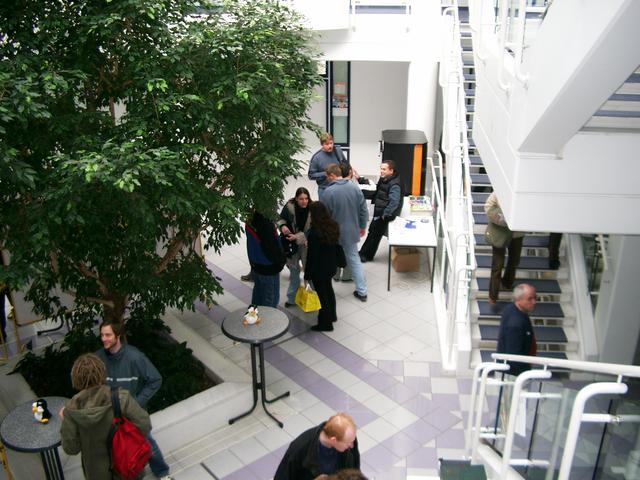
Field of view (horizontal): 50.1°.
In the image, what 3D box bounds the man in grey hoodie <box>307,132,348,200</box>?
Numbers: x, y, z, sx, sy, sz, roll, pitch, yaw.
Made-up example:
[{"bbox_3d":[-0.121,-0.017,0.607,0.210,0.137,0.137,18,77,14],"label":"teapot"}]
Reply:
[{"bbox_3d":[0.136,-0.851,11.172,0.600,1.830,0.400,-9,26,-20],"label":"man in grey hoodie"}]

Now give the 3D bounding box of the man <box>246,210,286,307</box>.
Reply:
[{"bbox_3d":[-0.637,0.367,8.378,0.520,1.760,0.360,7,24,16],"label":"man"}]

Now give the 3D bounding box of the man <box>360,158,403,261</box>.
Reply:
[{"bbox_3d":[0.936,-0.443,10.456,0.620,1.660,0.520,-8,25,-16],"label":"man"}]

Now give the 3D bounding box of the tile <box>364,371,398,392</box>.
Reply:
[{"bbox_3d":[0.702,1.621,7.862,0.302,0.010,0.302,-19,30,-35],"label":"tile"}]

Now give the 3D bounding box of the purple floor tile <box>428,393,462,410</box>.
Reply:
[{"bbox_3d":[1.368,1.754,7.385,0.300,0.010,0.300,2,24,4],"label":"purple floor tile"}]

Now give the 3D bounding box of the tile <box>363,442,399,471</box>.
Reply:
[{"bbox_3d":[0.583,2.103,6.589,0.300,0.010,0.300,-19,30,-36],"label":"tile"}]

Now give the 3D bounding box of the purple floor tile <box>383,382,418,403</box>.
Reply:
[{"bbox_3d":[0.880,1.693,7.531,0.300,0.010,0.300,-19,30,-36],"label":"purple floor tile"}]

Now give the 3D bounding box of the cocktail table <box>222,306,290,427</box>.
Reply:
[{"bbox_3d":[-0.628,1.342,7.179,0.710,1.090,0.710,-1,24,0],"label":"cocktail table"}]

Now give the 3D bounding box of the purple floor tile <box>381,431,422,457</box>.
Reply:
[{"bbox_3d":[0.812,2.058,6.863,0.302,0.010,0.302,-19,30,-35],"label":"purple floor tile"}]

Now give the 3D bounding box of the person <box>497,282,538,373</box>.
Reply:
[{"bbox_3d":[1.853,1.185,6.506,0.380,1.730,0.500,6,24,13],"label":"person"}]

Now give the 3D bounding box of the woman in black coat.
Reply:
[{"bbox_3d":[0.053,0.323,8.536,0.500,1.710,0.380,-17,28,-33],"label":"woman in black coat"}]

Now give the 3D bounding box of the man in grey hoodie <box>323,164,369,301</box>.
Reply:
[{"bbox_3d":[0.379,-0.097,9.572,0.580,1.770,0.580,-10,25,-19],"label":"man in grey hoodie"}]

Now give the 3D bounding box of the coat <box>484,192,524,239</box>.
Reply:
[{"bbox_3d":[2.135,-0.343,7.816,0.540,0.740,0.370,1,24,5],"label":"coat"}]

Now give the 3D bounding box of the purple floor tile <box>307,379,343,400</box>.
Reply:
[{"bbox_3d":[0.041,1.688,7.716,0.300,0.015,0.300,-19,30,-36],"label":"purple floor tile"}]

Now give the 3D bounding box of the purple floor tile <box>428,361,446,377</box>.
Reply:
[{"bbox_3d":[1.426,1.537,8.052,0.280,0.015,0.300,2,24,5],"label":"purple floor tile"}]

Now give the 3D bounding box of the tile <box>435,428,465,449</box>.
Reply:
[{"bbox_3d":[1.322,2.022,6.957,0.300,0.015,0.300,2,24,5],"label":"tile"}]

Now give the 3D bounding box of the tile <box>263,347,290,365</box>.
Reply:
[{"bbox_3d":[-0.538,1.410,8.346,0.300,0.015,0.300,-19,30,-36],"label":"tile"}]

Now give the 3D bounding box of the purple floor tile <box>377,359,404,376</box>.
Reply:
[{"bbox_3d":[0.837,1.515,8.098,0.302,0.010,0.302,1,24,5],"label":"purple floor tile"}]

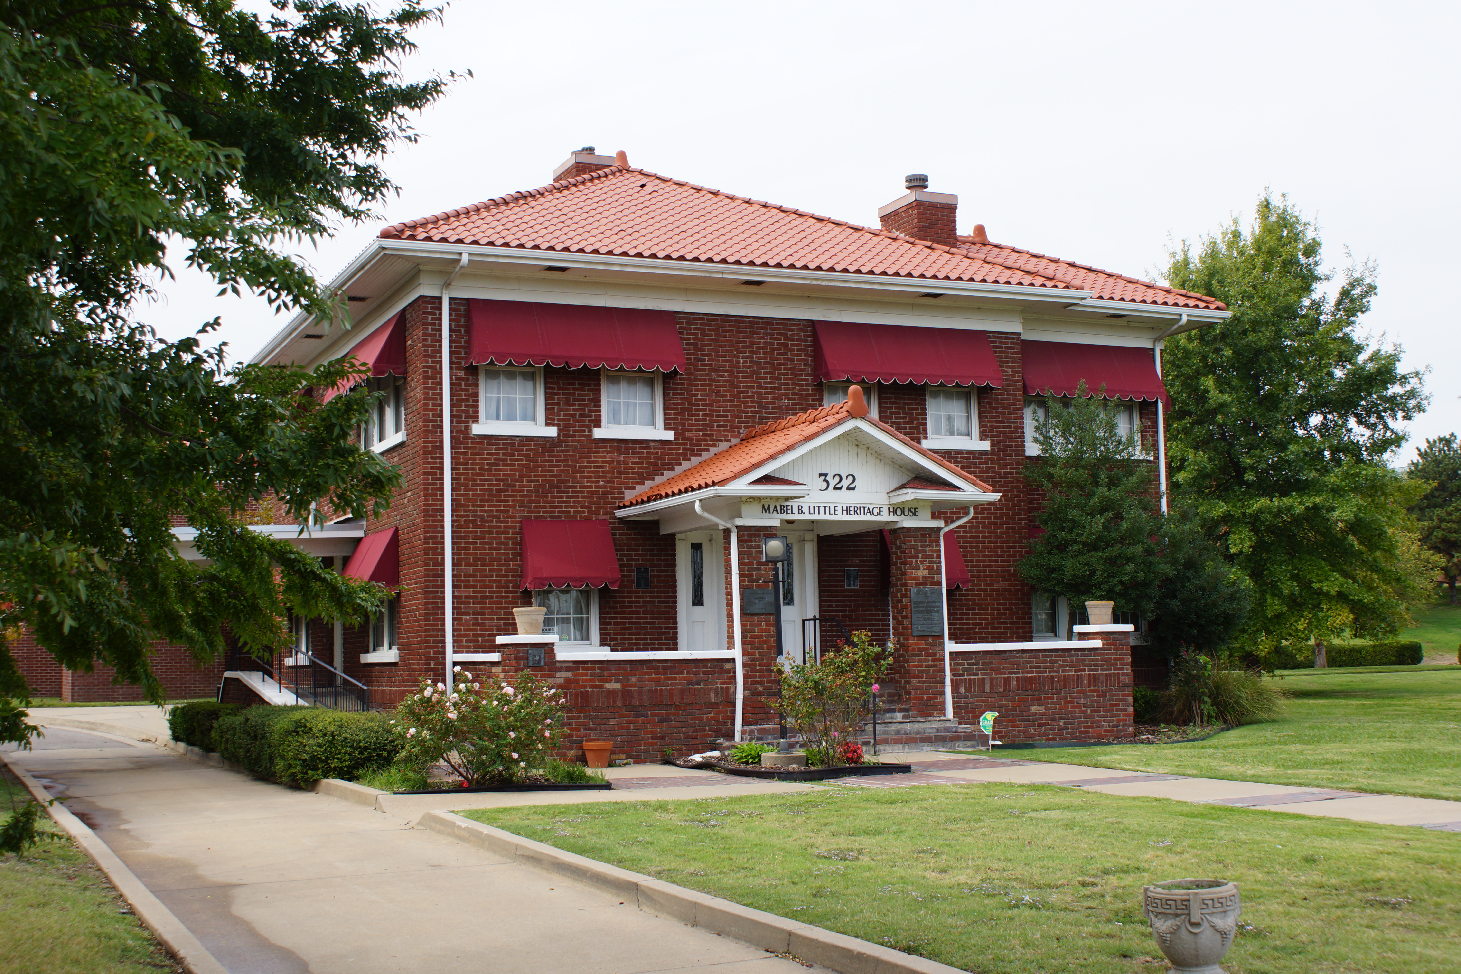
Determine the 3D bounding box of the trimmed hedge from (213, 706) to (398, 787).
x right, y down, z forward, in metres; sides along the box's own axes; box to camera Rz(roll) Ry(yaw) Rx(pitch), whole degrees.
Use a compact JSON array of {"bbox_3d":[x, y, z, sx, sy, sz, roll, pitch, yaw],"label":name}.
[{"bbox_3d":[-5.427,3.149,21.496,1.170,0.790,6.000,1,-6,-25],"label":"trimmed hedge"}]

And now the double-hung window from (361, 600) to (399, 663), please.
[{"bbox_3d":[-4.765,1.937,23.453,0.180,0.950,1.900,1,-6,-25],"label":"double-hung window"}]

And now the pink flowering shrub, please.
[{"bbox_3d":[-2.643,2.507,17.818,1.740,1.220,1.500,-2,-6,0],"label":"pink flowering shrub"}]

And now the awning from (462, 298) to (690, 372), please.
[{"bbox_3d":[-2.023,-2.011,22.766,2.930,0.940,0.440,1,-6,-25],"label":"awning"}]

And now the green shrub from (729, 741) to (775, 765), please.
[{"bbox_3d":[0.245,3.083,19.749,0.510,0.280,0.450,-2,-6,0],"label":"green shrub"}]

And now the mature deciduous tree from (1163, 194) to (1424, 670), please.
[{"bbox_3d":[17.445,-1.745,53.000,8.554,14.732,8.554,1,-6,-24],"label":"mature deciduous tree"}]

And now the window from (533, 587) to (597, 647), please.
[{"bbox_3d":[-2.176,1.357,22.500,0.920,1.510,0.120,1,-6,-24],"label":"window"}]

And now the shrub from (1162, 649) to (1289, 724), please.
[{"bbox_3d":[7.392,3.035,25.843,1.880,1.052,1.650,1,-6,-24],"label":"shrub"}]

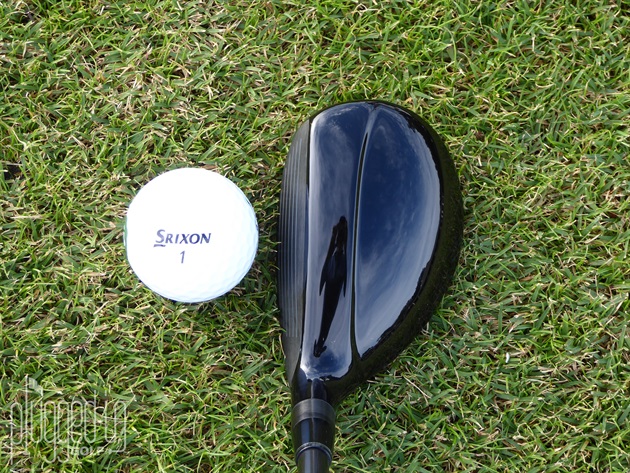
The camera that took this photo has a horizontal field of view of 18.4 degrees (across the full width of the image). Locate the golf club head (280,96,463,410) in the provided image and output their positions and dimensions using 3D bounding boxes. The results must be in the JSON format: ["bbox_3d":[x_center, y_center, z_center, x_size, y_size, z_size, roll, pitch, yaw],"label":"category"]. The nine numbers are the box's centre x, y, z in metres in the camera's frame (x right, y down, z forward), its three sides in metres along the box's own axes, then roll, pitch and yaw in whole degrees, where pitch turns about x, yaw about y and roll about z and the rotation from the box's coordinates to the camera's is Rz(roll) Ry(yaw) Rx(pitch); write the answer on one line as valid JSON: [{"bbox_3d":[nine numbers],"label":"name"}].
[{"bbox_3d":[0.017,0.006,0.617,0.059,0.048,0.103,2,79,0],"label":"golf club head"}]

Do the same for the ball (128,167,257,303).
[{"bbox_3d":[-0.039,0.000,0.621,0.043,0.043,0.043,0,79,0],"label":"ball"}]

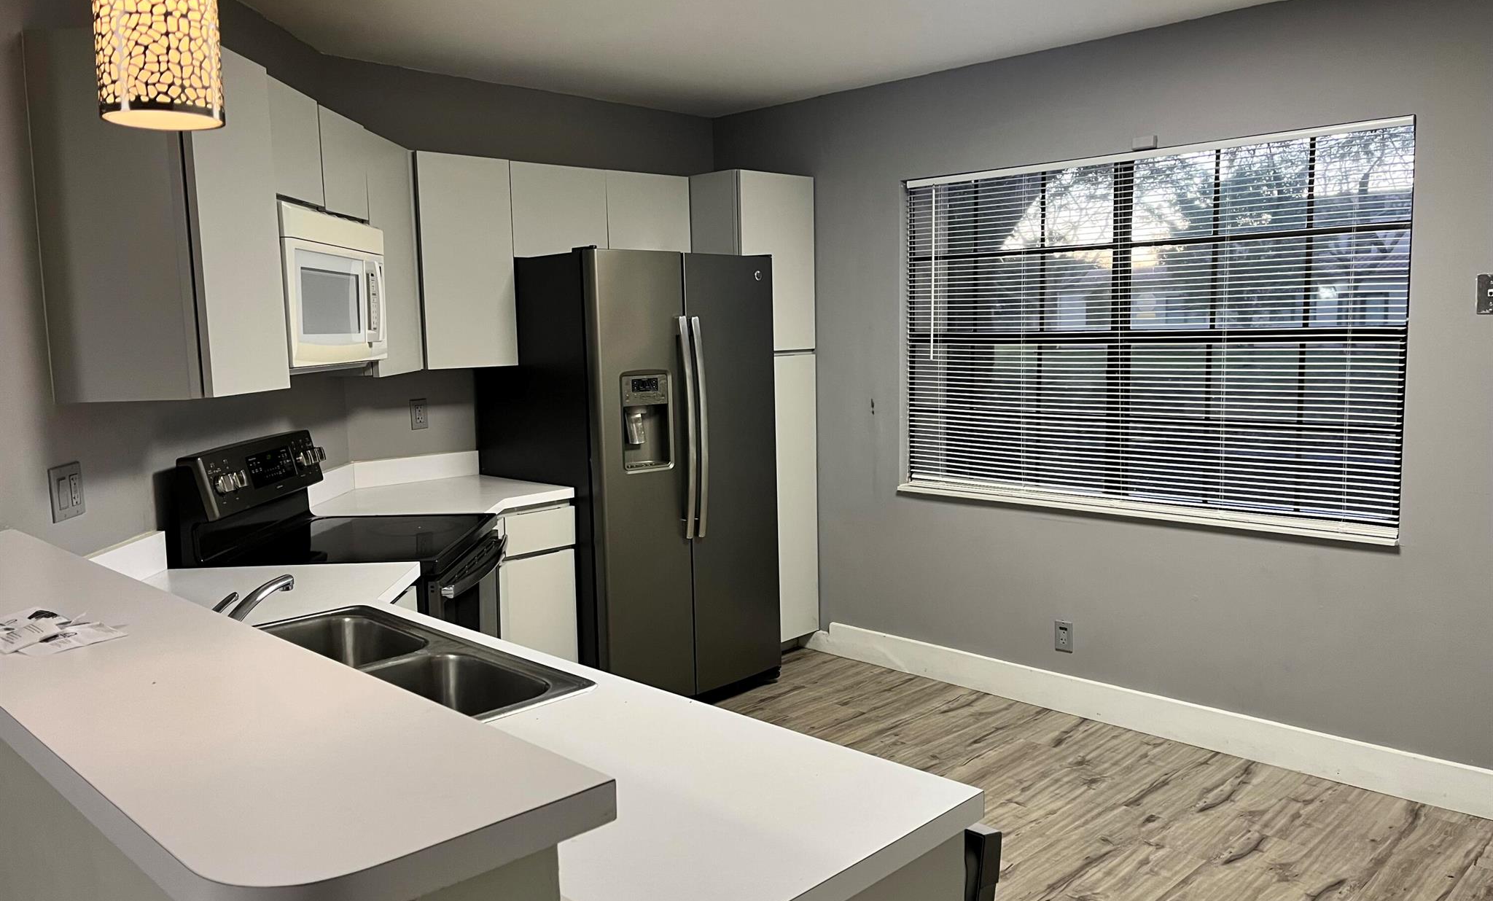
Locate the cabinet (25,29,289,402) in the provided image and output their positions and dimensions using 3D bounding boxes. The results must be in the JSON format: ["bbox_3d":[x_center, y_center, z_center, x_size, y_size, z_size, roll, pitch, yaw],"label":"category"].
[{"bbox_3d":[-1.309,-0.508,2.539,0.337,0.764,0.402,-1,6,0],"label":"cabinet"}]

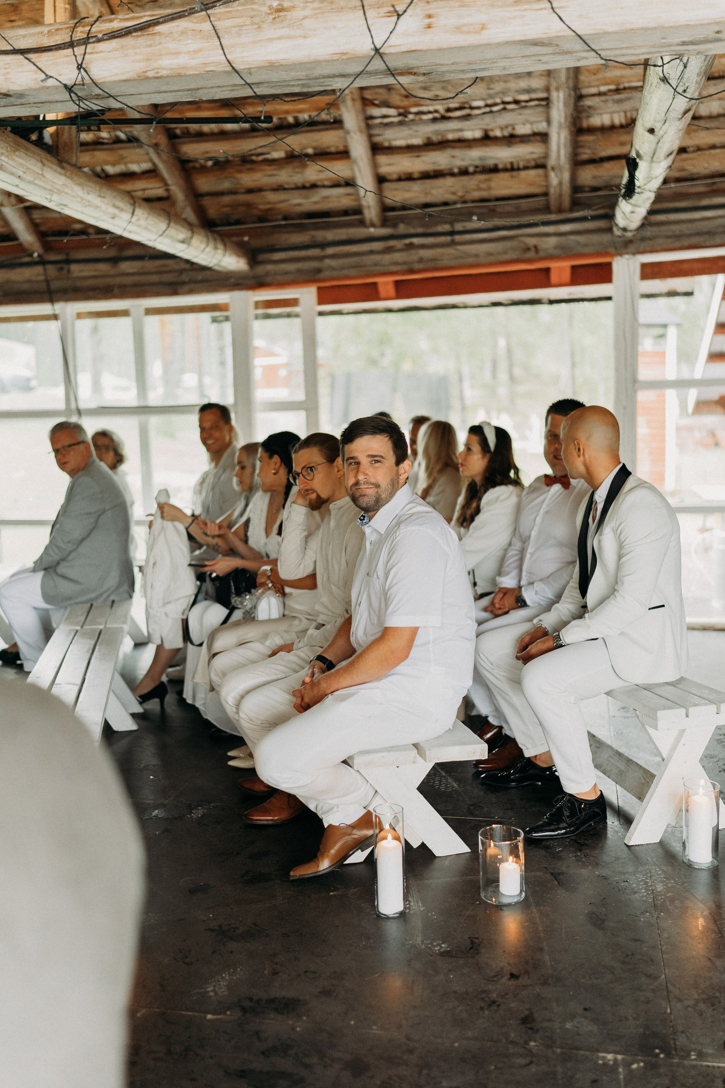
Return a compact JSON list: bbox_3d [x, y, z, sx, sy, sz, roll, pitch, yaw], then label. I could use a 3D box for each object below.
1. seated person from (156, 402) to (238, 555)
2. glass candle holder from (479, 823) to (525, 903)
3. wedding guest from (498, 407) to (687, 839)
[{"bbox_3d":[-0.809,-0.027,5.214,0.740,1.313,0.550,-6,8,-25],"label":"seated person"},{"bbox_3d":[0.355,0.815,2.690,0.118,0.160,0.118,-2,6,0],"label":"glass candle holder"},{"bbox_3d":[0.709,0.189,3.367,0.670,1.250,0.570,-4,6,-19],"label":"wedding guest"}]

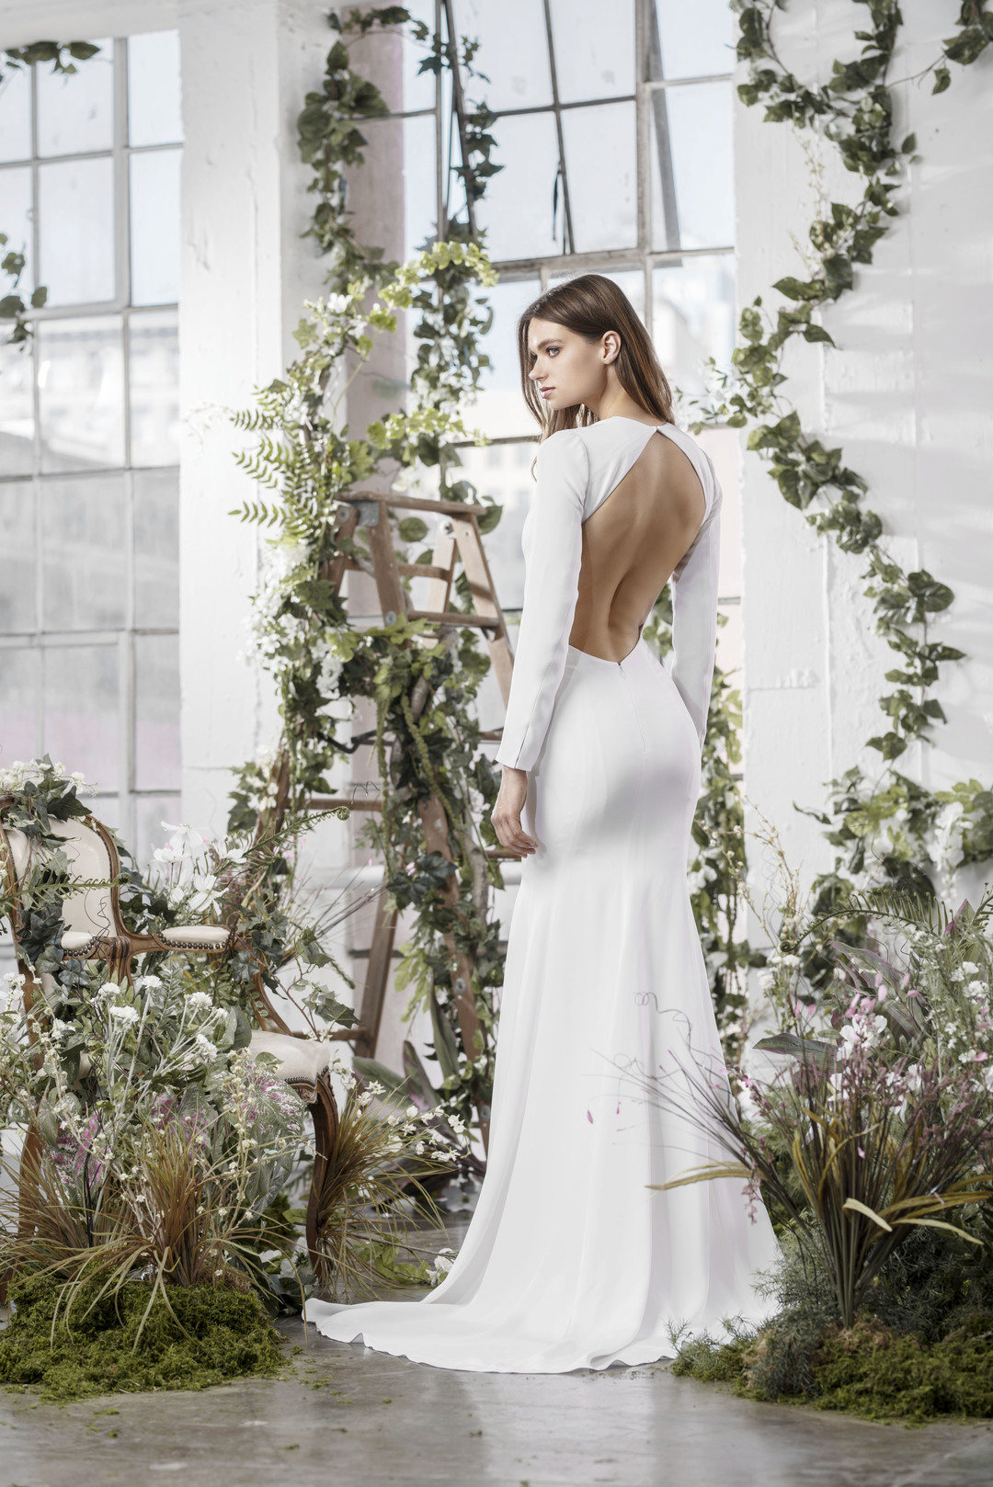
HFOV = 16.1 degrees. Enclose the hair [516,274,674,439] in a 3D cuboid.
[{"bbox_3d":[0.174,-0.655,6.180,0.265,0.310,0.215,-6,1,-21],"label":"hair"}]

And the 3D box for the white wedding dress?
[{"bbox_3d":[0.085,0.215,6.020,0.800,1.580,0.880,0,-2,-12],"label":"white wedding dress"}]

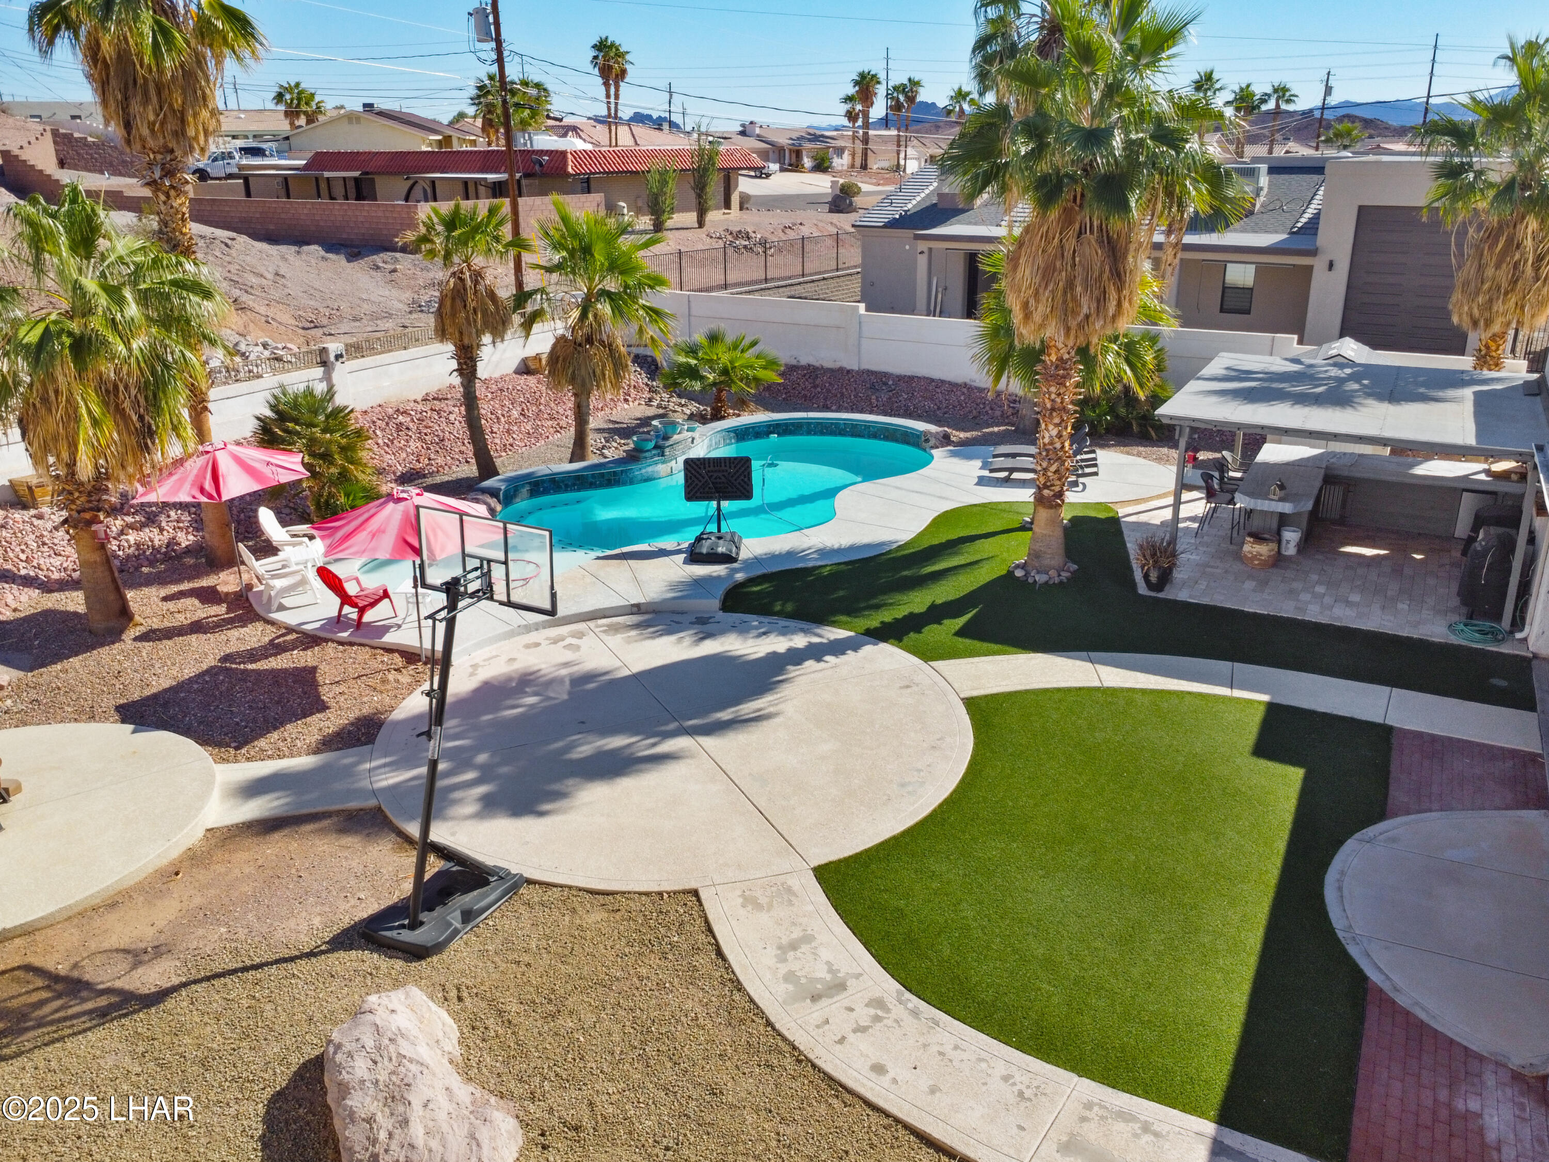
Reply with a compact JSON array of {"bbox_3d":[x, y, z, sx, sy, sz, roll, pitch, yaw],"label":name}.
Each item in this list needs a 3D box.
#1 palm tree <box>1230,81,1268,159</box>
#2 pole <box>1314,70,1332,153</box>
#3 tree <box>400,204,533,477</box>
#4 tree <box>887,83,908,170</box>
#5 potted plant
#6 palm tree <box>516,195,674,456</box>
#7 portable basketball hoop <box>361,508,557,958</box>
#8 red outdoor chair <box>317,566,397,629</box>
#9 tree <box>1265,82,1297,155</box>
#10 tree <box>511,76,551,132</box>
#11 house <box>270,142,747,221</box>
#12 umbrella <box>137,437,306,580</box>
[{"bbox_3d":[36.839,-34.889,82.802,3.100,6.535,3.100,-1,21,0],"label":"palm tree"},{"bbox_3d":[57.705,-48.216,114.052,0.900,10.770,0.700,-1,22,0],"label":"pole"},{"bbox_3d":[-5.562,-4.402,20.010,2.500,5.070,2.500,-1,19,0],"label":"tree"},{"bbox_3d":[14.036,-52.074,123.796,2.300,9.420,2.300,-1,22,0],"label":"tree"},{"bbox_3d":[5.267,-0.257,14.929,0.640,0.780,0.640,-1,19,0],"label":"potted plant"},{"bbox_3d":[-3.477,-4.525,19.882,3.100,4.740,3.000,-1,22,0],"label":"palm tree"},{"bbox_3d":[-2.643,1.140,9.094,1.449,3.227,2.120,10,24,25],"label":"portable basketball hoop"},{"bbox_3d":[-5.795,0.151,14.835,0.730,0.920,0.800,12,26,29],"label":"red outdoor chair"},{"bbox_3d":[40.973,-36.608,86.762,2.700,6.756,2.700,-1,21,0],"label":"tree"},{"bbox_3d":[-17.194,-31.890,74.890,3.000,6.057,3.000,-1,21,0],"label":"tree"},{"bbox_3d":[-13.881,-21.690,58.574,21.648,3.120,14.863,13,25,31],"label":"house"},{"bbox_3d":[-7.834,-0.854,15.458,2.454,2.355,2.454,-1,21,0],"label":"umbrella"}]

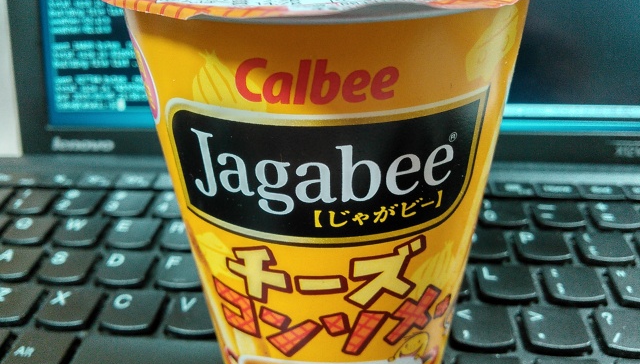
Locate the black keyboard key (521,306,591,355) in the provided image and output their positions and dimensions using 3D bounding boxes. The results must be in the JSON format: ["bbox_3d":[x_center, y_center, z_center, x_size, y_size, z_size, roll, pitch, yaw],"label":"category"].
[{"bbox_3d":[0.061,0.039,0.145,0.015,0.003,0.014,1,32,6],"label":"black keyboard key"}]

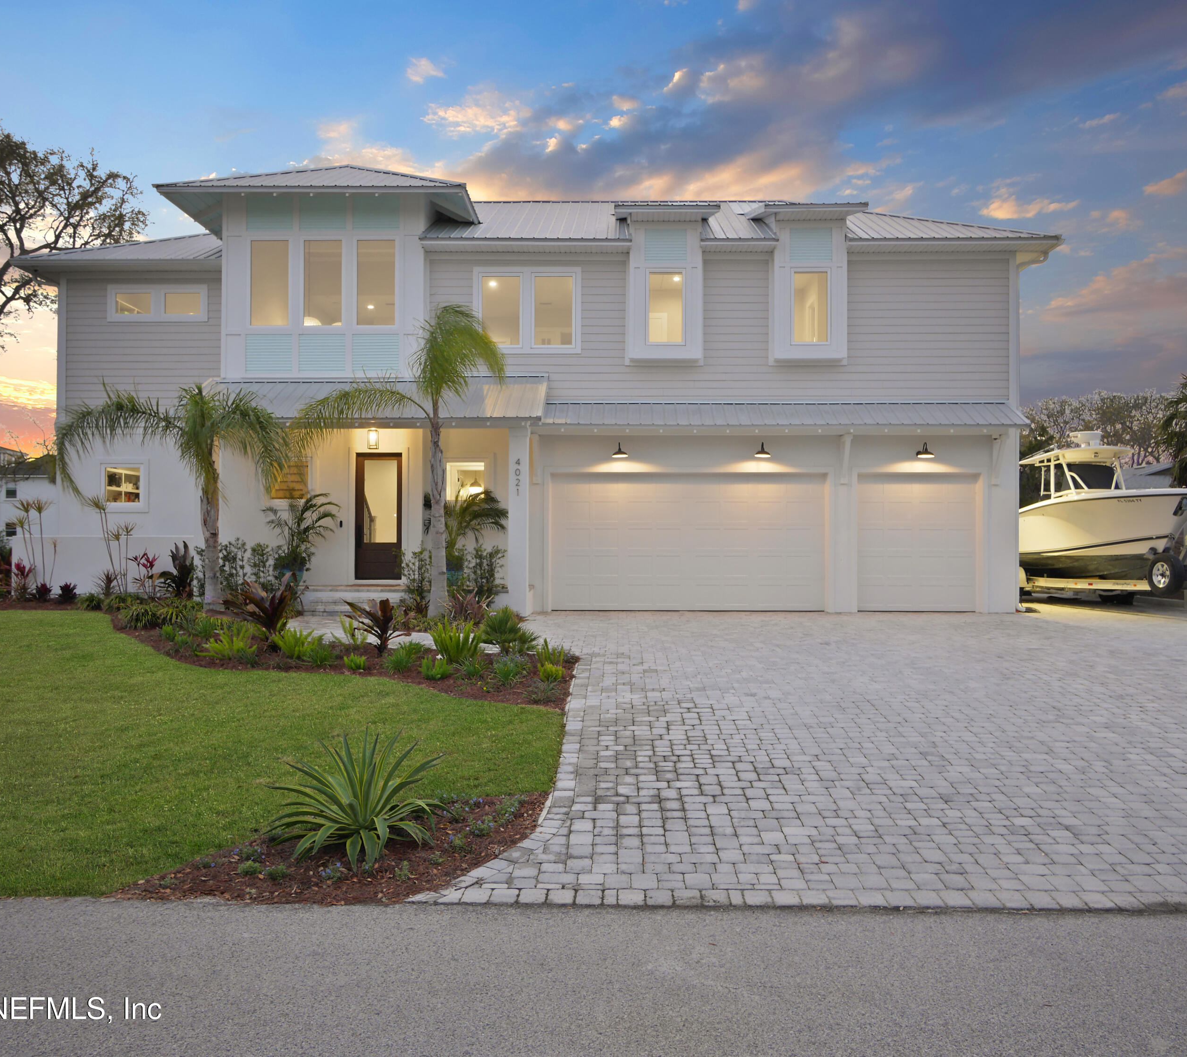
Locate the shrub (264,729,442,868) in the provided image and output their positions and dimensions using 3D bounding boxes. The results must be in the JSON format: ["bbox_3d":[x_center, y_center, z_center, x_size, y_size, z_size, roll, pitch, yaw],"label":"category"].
[{"bbox_3d":[-1.467,1.590,6.020,1.090,0.720,1.050,0,0,0],"label":"shrub"}]

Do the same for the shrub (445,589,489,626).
[{"bbox_3d":[-2.020,1.270,15.700,0.740,0.600,0.700,0,0,0],"label":"shrub"}]

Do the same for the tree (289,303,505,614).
[{"bbox_3d":[-3.200,-1.060,15.850,3.500,5.200,2.900,0,0,0],"label":"tree"}]

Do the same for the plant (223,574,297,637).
[{"bbox_3d":[-4.800,1.100,14.100,1.100,0.940,1.000,0,0,0],"label":"plant"}]

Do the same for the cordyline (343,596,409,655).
[{"bbox_3d":[-2.720,1.220,12.250,0.820,0.730,0.780,0,0,0],"label":"cordyline"}]

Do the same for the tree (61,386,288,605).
[{"bbox_3d":[-7.150,-0.470,16.600,4.000,4.050,3.500,0,0,0],"label":"tree"}]

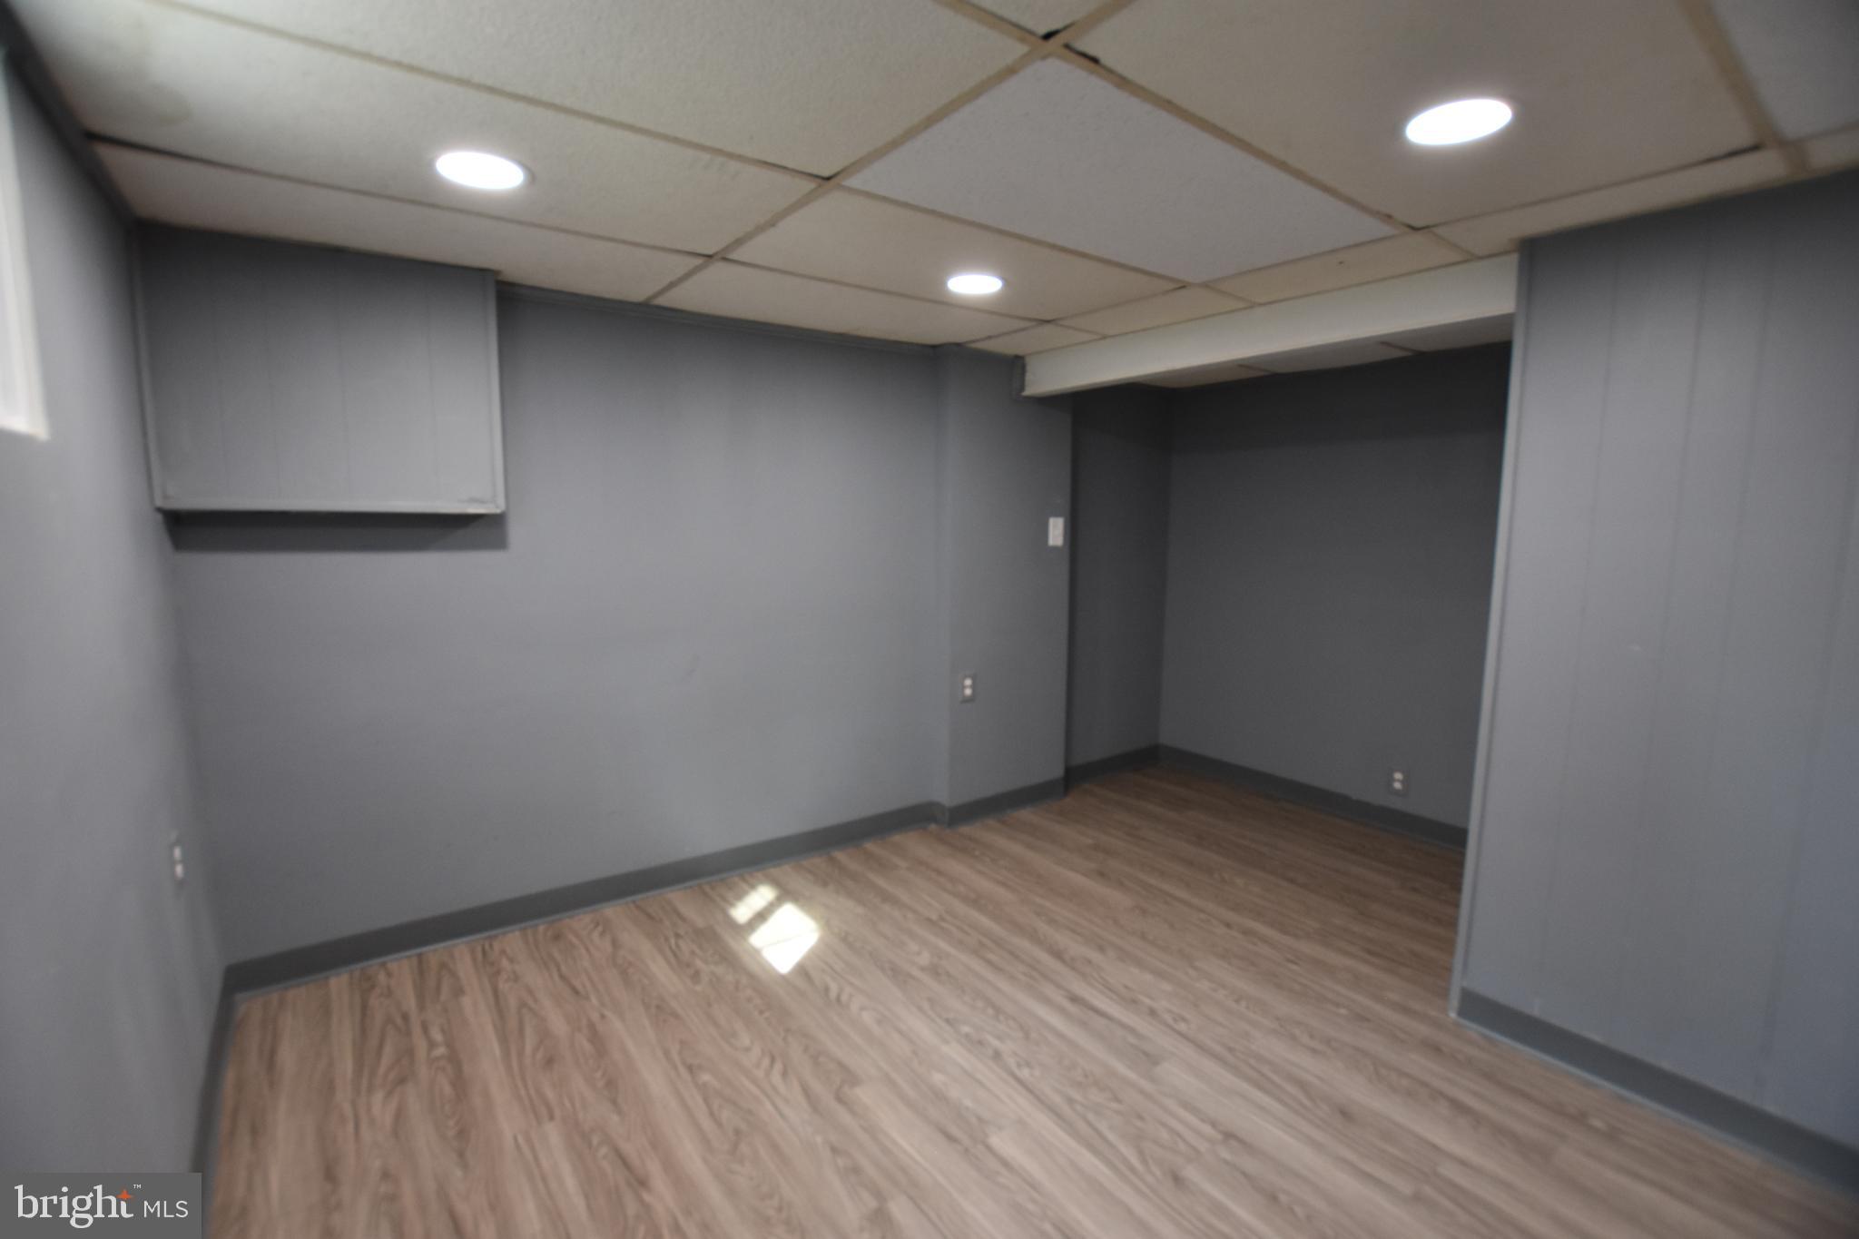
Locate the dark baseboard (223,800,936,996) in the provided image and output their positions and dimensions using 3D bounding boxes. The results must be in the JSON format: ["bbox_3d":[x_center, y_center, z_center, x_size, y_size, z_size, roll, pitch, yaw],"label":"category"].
[{"bbox_3d":[-0.922,0.910,2.748,2.320,0.105,0.018,-4,9,-37],"label":"dark baseboard"}]

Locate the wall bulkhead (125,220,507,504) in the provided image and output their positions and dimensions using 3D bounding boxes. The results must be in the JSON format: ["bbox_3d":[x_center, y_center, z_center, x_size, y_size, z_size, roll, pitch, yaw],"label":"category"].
[{"bbox_3d":[-1.534,-0.611,2.019,0.730,0.660,0.140,-4,9,-37],"label":"wall bulkhead"}]

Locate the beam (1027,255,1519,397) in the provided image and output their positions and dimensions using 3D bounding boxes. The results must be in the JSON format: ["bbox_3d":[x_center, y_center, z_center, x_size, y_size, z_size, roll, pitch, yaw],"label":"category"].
[{"bbox_3d":[1.004,-0.970,2.722,0.120,0.170,1.820,-4,9,-37],"label":"beam"}]

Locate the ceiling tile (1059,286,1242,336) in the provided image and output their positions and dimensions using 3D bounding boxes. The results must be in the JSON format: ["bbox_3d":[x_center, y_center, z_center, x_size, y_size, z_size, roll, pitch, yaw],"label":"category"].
[{"bbox_3d":[0.747,-1.053,2.660,0.325,0.020,0.584,-6,10,-37],"label":"ceiling tile"}]

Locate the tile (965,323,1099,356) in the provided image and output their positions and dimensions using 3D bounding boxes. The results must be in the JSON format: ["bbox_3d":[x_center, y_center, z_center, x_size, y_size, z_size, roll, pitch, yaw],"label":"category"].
[{"bbox_3d":[0.417,-1.120,3.091,0.325,0.020,0.444,-6,10,-37],"label":"tile"}]

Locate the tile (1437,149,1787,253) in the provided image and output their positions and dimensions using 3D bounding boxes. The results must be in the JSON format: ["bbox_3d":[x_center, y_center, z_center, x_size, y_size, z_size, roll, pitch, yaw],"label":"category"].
[{"bbox_3d":[1.458,-0.905,1.706,0.293,0.020,0.533,-6,10,-37],"label":"tile"}]

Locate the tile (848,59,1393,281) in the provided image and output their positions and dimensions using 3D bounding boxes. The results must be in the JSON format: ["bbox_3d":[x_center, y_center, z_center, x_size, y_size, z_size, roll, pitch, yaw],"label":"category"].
[{"bbox_3d":[0.481,-0.905,1.701,1.203,0.020,0.575,-6,10,-37],"label":"tile"}]

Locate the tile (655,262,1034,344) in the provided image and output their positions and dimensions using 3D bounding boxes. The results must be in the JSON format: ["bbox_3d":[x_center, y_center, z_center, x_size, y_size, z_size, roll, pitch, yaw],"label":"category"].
[{"bbox_3d":[-0.247,-1.053,2.651,1.203,0.020,0.538,-6,10,-37],"label":"tile"}]

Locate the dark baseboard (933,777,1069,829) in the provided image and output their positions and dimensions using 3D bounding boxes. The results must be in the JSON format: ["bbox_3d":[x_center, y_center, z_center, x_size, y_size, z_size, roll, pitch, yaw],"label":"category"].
[{"bbox_3d":[0.376,0.847,3.610,0.750,0.105,0.018,-4,9,-37],"label":"dark baseboard"}]

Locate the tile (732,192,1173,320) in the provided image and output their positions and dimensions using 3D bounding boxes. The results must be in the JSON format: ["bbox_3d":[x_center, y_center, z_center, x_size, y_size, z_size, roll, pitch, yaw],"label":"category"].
[{"bbox_3d":[0.112,-0.980,2.183,1.203,0.020,0.584,-6,10,-37],"label":"tile"}]

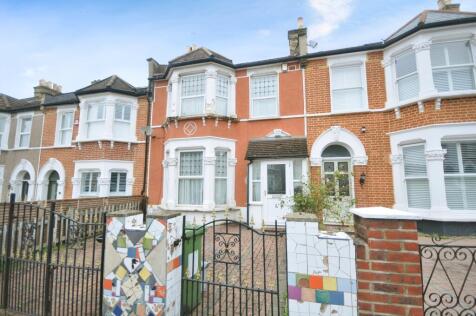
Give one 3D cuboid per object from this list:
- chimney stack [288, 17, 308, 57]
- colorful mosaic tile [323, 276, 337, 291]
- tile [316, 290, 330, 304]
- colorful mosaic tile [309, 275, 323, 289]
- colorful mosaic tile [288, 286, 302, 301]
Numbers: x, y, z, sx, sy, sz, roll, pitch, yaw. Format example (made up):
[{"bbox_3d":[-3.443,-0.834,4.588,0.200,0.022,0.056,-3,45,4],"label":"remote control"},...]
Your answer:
[{"bbox_3d":[2.715,-5.390,9.104,0.780,2.110,0.760,-2,-5,12],"label":"chimney stack"},{"bbox_3d":[0.706,0.961,1.518,0.099,0.098,0.010,-2,-5,12],"label":"colorful mosaic tile"},{"bbox_3d":[0.650,1.069,1.521,0.099,0.098,0.010,-2,-5,12],"label":"tile"},{"bbox_3d":[0.611,0.965,1.538,0.099,0.098,0.010,-2,-5,12],"label":"colorful mosaic tile"},{"bbox_3d":[0.451,1.069,1.565,0.096,0.098,0.010,-2,-5,12],"label":"colorful mosaic tile"}]

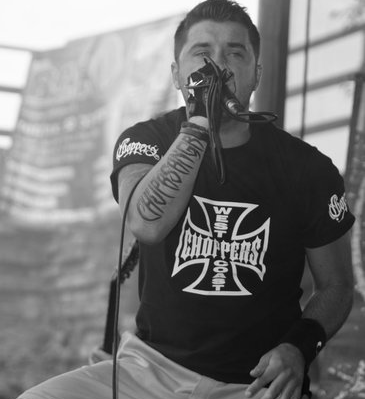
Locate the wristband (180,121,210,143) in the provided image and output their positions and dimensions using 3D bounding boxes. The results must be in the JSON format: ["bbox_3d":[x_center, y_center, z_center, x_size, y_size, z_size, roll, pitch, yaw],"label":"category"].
[{"bbox_3d":[0.023,-0.125,5.130,0.060,0.030,0.055,18,-15,0],"label":"wristband"}]

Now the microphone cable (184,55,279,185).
[{"bbox_3d":[0.092,-0.148,5.130,0.170,0.238,0.120,3,-4,0],"label":"microphone cable"}]

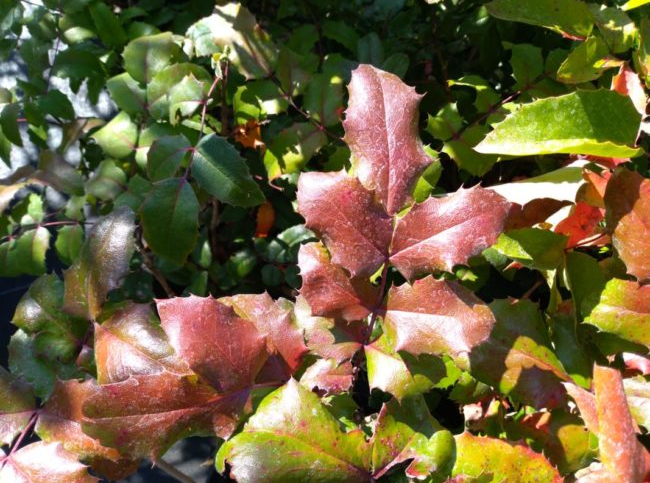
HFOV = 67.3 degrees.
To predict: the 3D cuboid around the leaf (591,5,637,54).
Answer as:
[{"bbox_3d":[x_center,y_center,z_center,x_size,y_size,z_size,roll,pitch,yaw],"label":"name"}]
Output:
[{"bbox_3d":[0.222,-0.163,0.375,0.033,0.014,0.050,27,74,15],"label":"leaf"}]

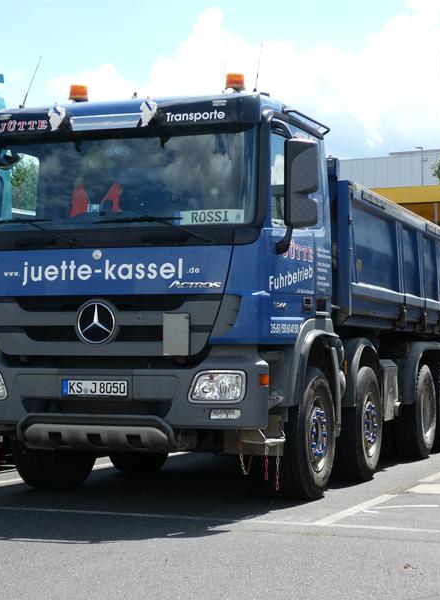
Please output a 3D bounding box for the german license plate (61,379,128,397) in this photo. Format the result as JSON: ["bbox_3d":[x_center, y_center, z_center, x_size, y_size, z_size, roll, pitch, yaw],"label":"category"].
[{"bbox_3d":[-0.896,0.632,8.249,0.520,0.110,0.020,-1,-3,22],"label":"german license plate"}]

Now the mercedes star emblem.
[{"bbox_3d":[-0.895,0.166,8.271,0.300,0.300,0.050,-1,-3,22],"label":"mercedes star emblem"}]

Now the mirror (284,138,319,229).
[{"bbox_3d":[0.586,-0.830,8.263,0.230,0.610,0.150,-1,-3,22],"label":"mirror"}]

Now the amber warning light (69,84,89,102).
[{"bbox_3d":[-1.156,-1.682,9.458,0.143,0.155,0.143,0,-3,0],"label":"amber warning light"}]

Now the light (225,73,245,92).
[{"bbox_3d":[0.118,-1.681,8.946,0.143,0.155,0.143,0,-3,0],"label":"light"}]

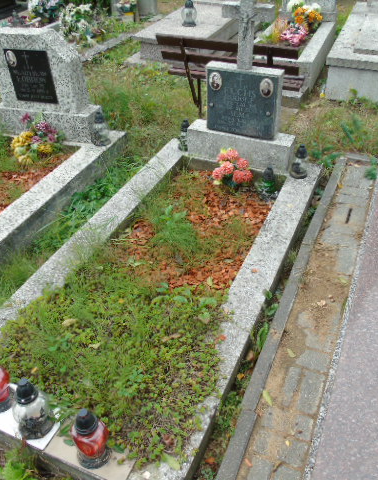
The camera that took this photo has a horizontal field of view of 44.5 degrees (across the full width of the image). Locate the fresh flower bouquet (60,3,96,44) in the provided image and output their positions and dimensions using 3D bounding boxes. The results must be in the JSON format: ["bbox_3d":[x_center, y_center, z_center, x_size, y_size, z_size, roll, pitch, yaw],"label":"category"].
[{"bbox_3d":[-1.362,-2.639,5.621,0.370,0.400,0.340,13,38,18],"label":"fresh flower bouquet"}]

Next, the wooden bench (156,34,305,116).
[{"bbox_3d":[0.314,-1.144,3.450,1.020,0.740,0.430,13,38,18],"label":"wooden bench"}]

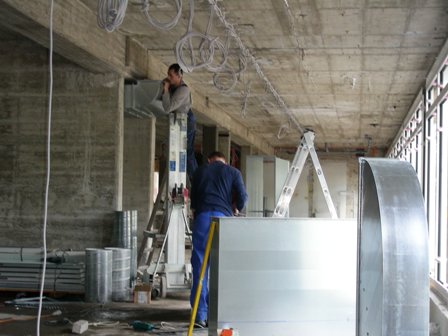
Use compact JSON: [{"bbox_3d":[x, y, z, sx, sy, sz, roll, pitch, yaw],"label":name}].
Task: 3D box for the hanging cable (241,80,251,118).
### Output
[{"bbox_3d":[0.306,-0.975,12.900,0.130,0.540,0.110,0,-2,0],"label":"hanging cable"}]

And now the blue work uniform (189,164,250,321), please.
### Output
[{"bbox_3d":[-0.047,0.698,8.600,0.530,1.510,0.460,0,-2,9],"label":"blue work uniform"}]

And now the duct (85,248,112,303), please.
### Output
[{"bbox_3d":[-1.482,1.273,10.700,0.310,0.605,0.310,0,-2,0],"label":"duct"}]

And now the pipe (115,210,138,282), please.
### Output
[{"bbox_3d":[-1.313,1.100,12.200,0.320,1.050,0.320,0,-2,0],"label":"pipe"}]

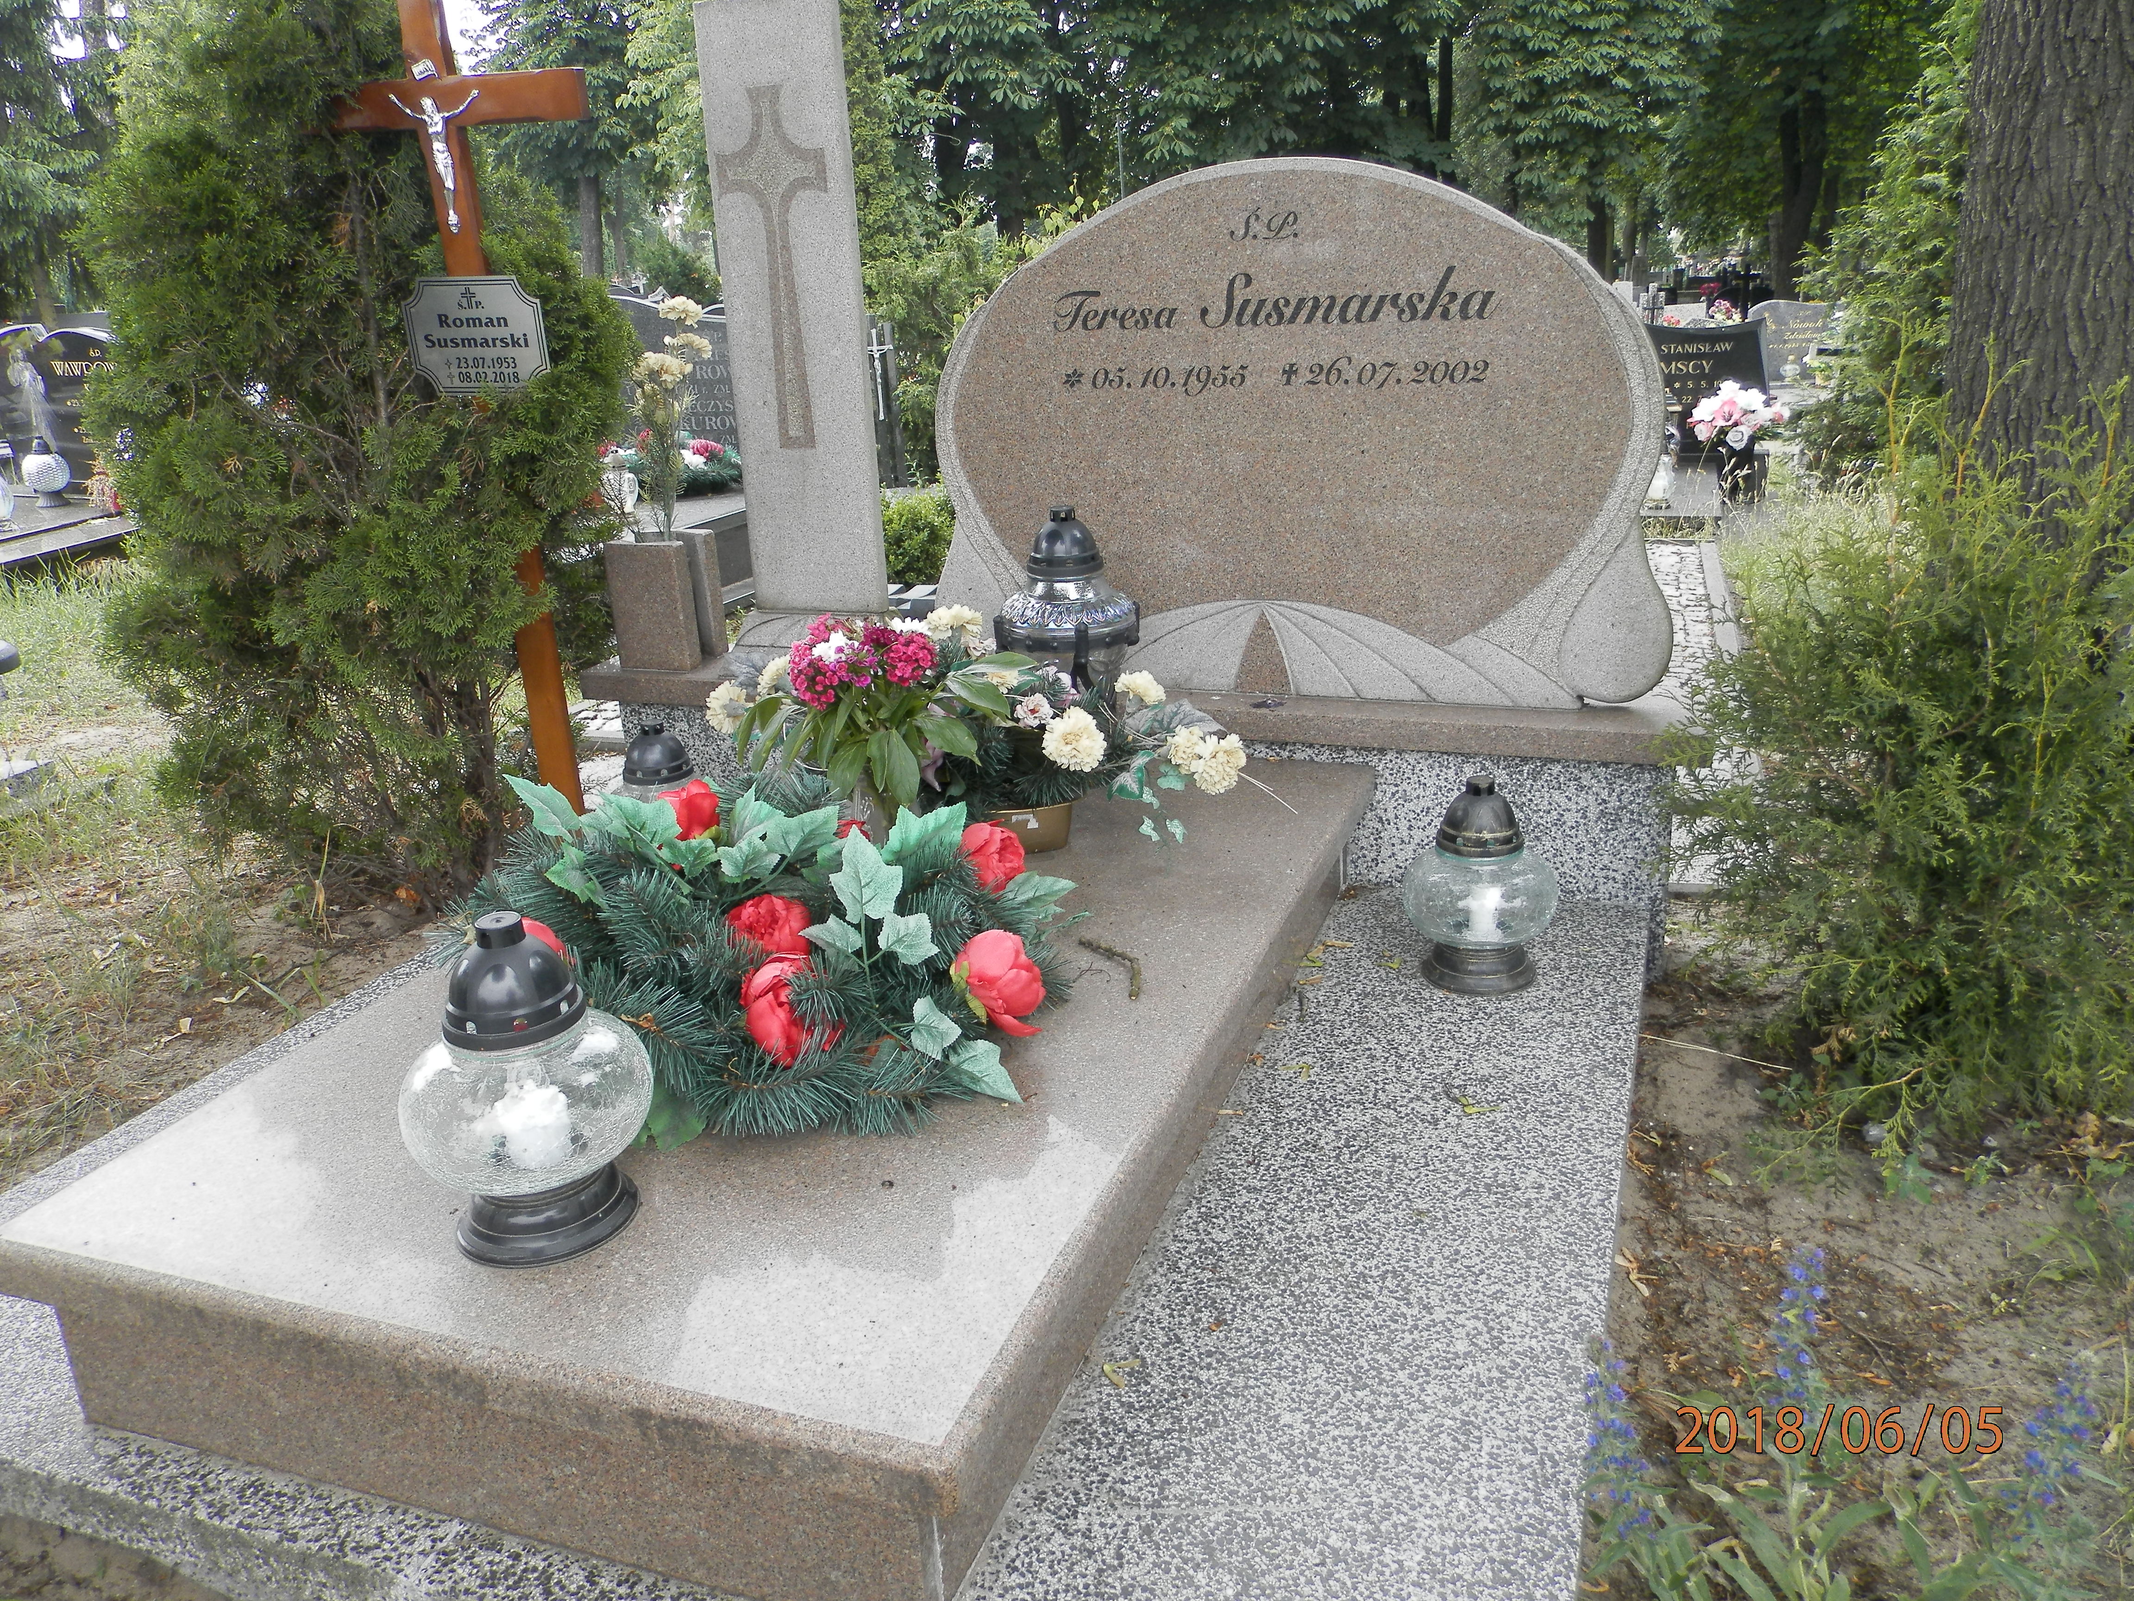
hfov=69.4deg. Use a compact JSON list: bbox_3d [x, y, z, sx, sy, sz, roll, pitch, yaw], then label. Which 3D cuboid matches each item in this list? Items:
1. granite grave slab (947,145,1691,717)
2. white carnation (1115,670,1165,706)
[{"bbox_3d":[0.323,-0.558,2.370,1.188,0.790,0.100,5,21,21],"label":"granite grave slab"},{"bbox_3d":[0.106,-0.162,2.223,0.072,0.045,0.072,26,-15,0],"label":"white carnation"}]

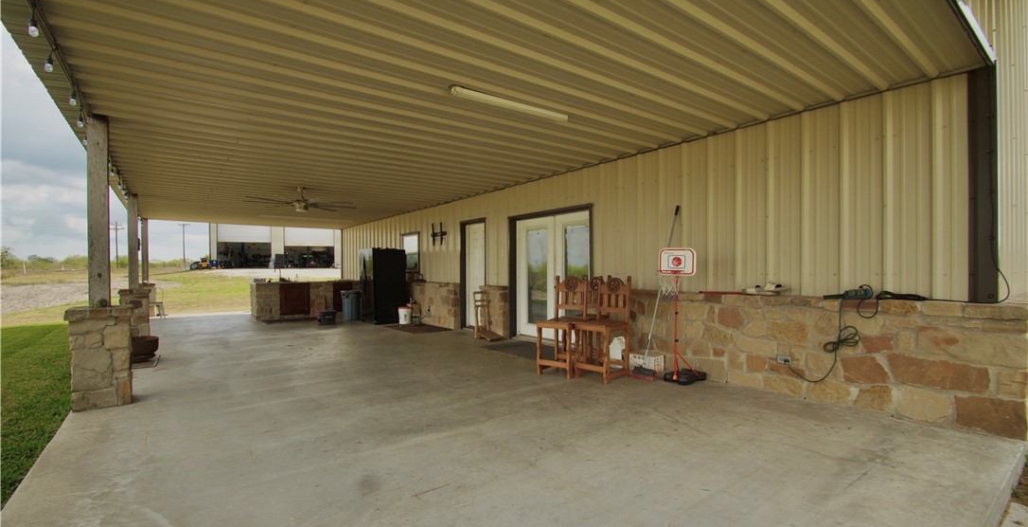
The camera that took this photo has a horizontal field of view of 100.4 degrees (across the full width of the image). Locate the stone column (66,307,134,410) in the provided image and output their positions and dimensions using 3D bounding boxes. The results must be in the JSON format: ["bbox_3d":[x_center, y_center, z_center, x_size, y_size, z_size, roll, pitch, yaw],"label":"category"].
[{"bbox_3d":[-3.964,0.878,4.130,0.430,0.910,0.430,0,0,-39],"label":"stone column"}]

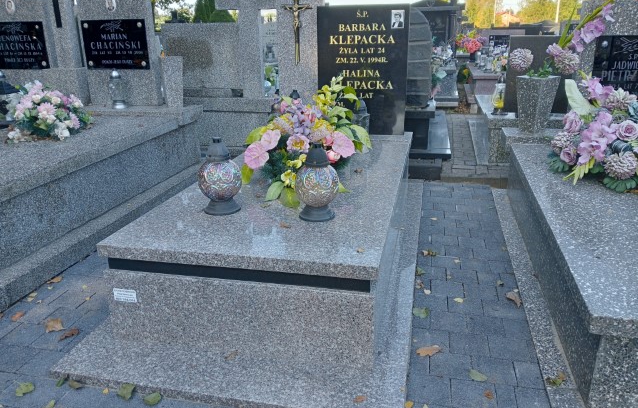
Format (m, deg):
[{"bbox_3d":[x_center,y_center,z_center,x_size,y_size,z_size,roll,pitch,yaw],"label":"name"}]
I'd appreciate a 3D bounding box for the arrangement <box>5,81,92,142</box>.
[{"bbox_3d":[-1.579,-0.548,2.994,0.549,0.306,0.426,4,19,12],"label":"arrangement"}]

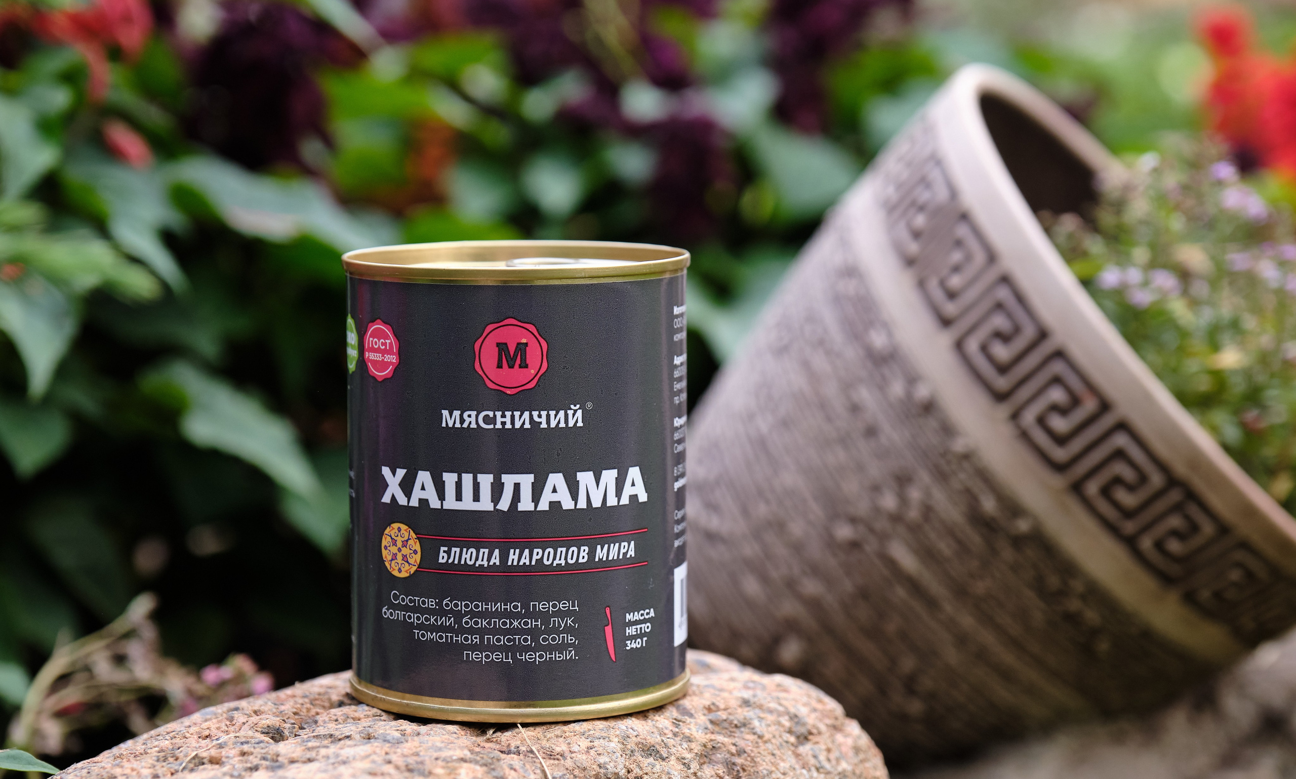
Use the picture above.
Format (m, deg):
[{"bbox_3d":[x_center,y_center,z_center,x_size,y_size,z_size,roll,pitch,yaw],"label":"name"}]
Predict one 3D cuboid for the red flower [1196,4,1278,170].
[{"bbox_3d":[0.493,-0.253,2.500,0.063,0.126,0.063,0,7,0],"label":"red flower"}]

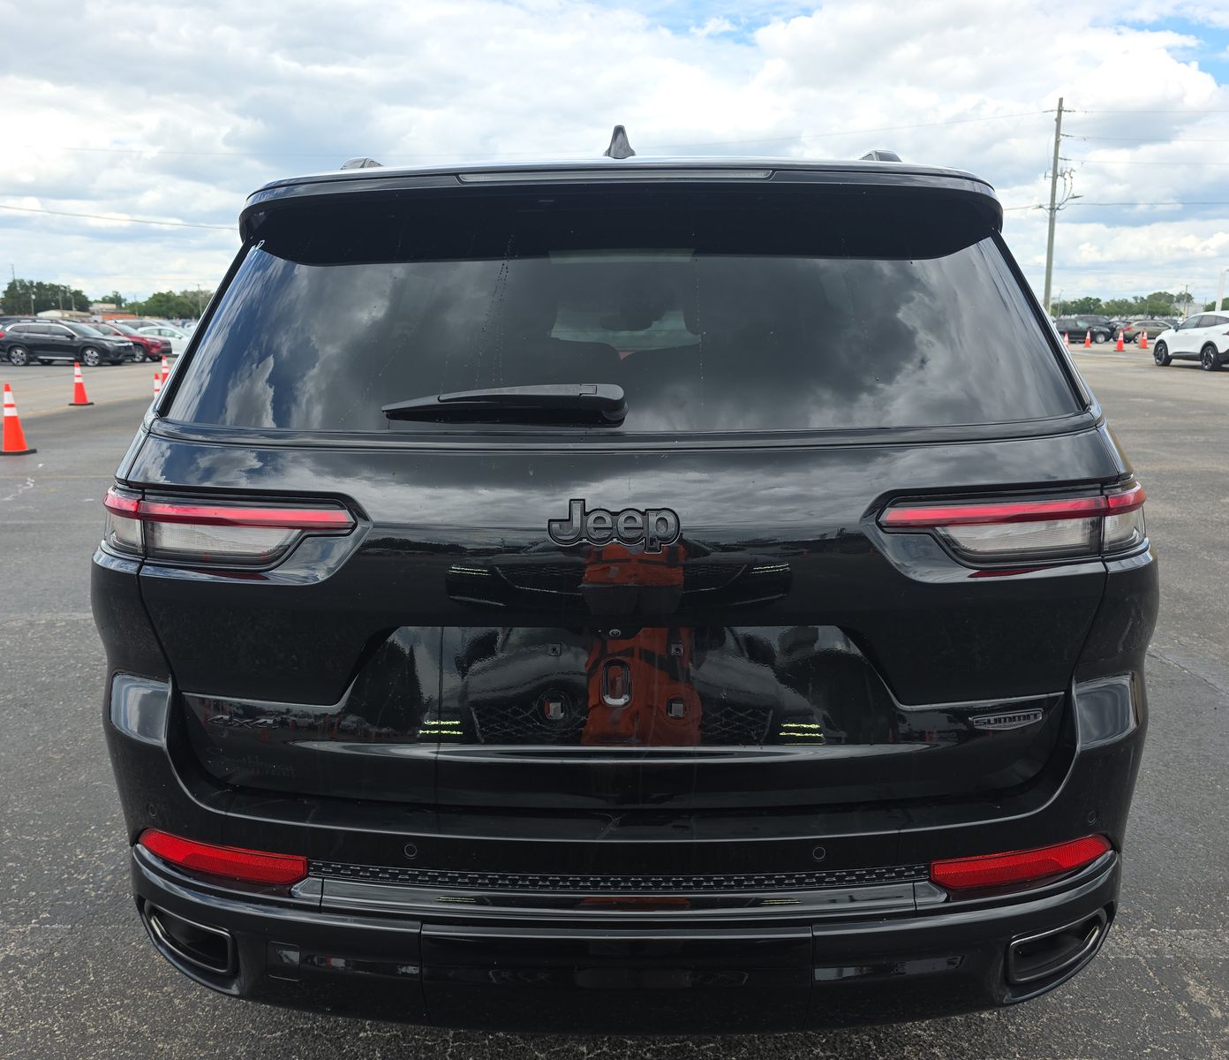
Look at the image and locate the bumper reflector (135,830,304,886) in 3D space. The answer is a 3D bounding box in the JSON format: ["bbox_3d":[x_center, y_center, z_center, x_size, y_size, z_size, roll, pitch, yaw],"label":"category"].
[{"bbox_3d":[-0.623,0.507,1.484,0.335,0.052,0.055,3,13,14],"label":"bumper reflector"}]

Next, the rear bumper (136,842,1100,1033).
[{"bbox_3d":[0.009,0.607,1.532,1.780,0.320,0.420,0,12,2],"label":"rear bumper"}]

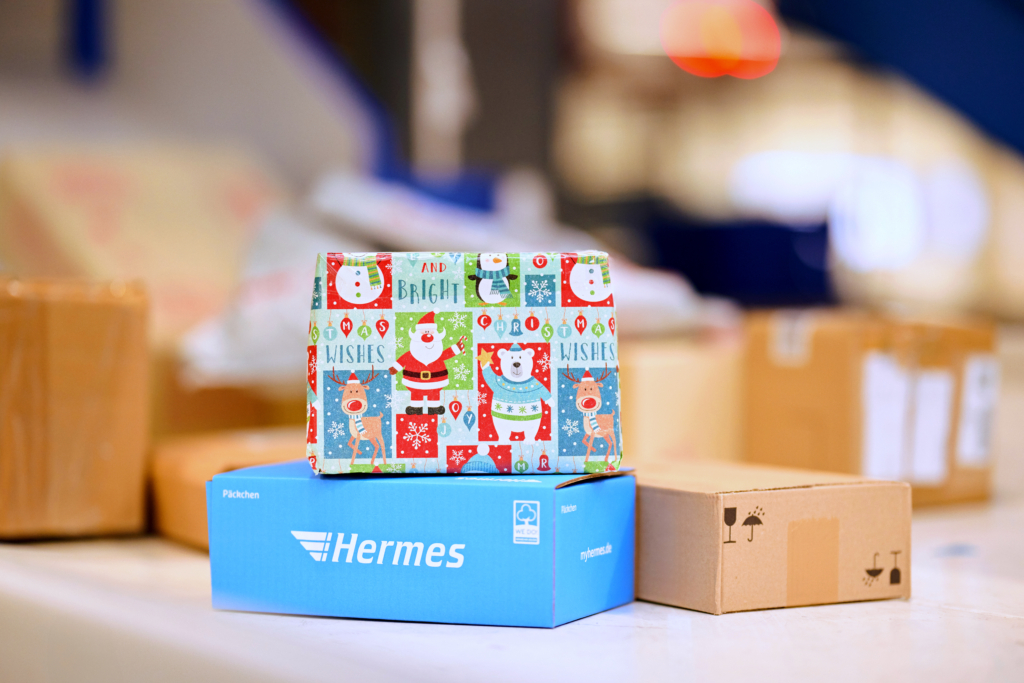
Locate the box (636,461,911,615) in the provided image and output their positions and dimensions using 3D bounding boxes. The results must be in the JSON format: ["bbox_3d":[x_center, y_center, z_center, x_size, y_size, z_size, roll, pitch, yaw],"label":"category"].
[{"bbox_3d":[0.156,0.155,1.970,0.190,0.090,0.285,-1,1,-34],"label":"box"}]

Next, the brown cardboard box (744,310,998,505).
[{"bbox_3d":[0.407,0.082,2.796,0.172,0.205,0.278,1,2,42],"label":"brown cardboard box"}]

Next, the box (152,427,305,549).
[{"bbox_3d":[-0.164,0.149,2.320,0.300,0.086,0.236,0,1,-22],"label":"box"}]

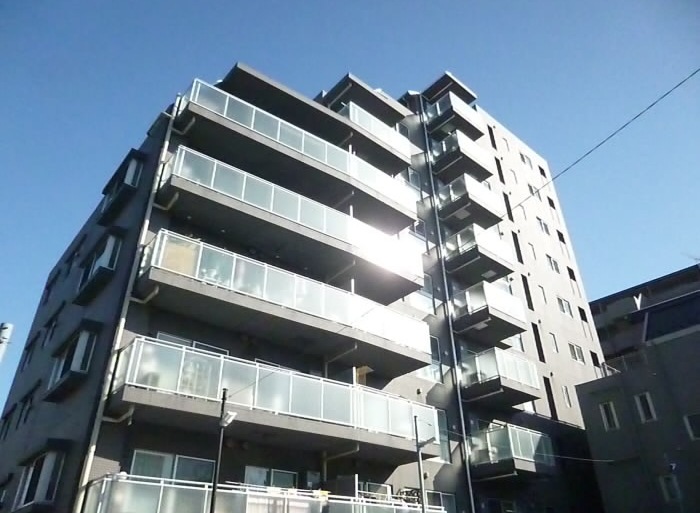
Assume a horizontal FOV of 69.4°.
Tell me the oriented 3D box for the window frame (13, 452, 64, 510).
[{"bbox_3d":[-7.064,5.121,11.433,0.376,0.997,1.981,24,-40,-34],"label":"window frame"}]

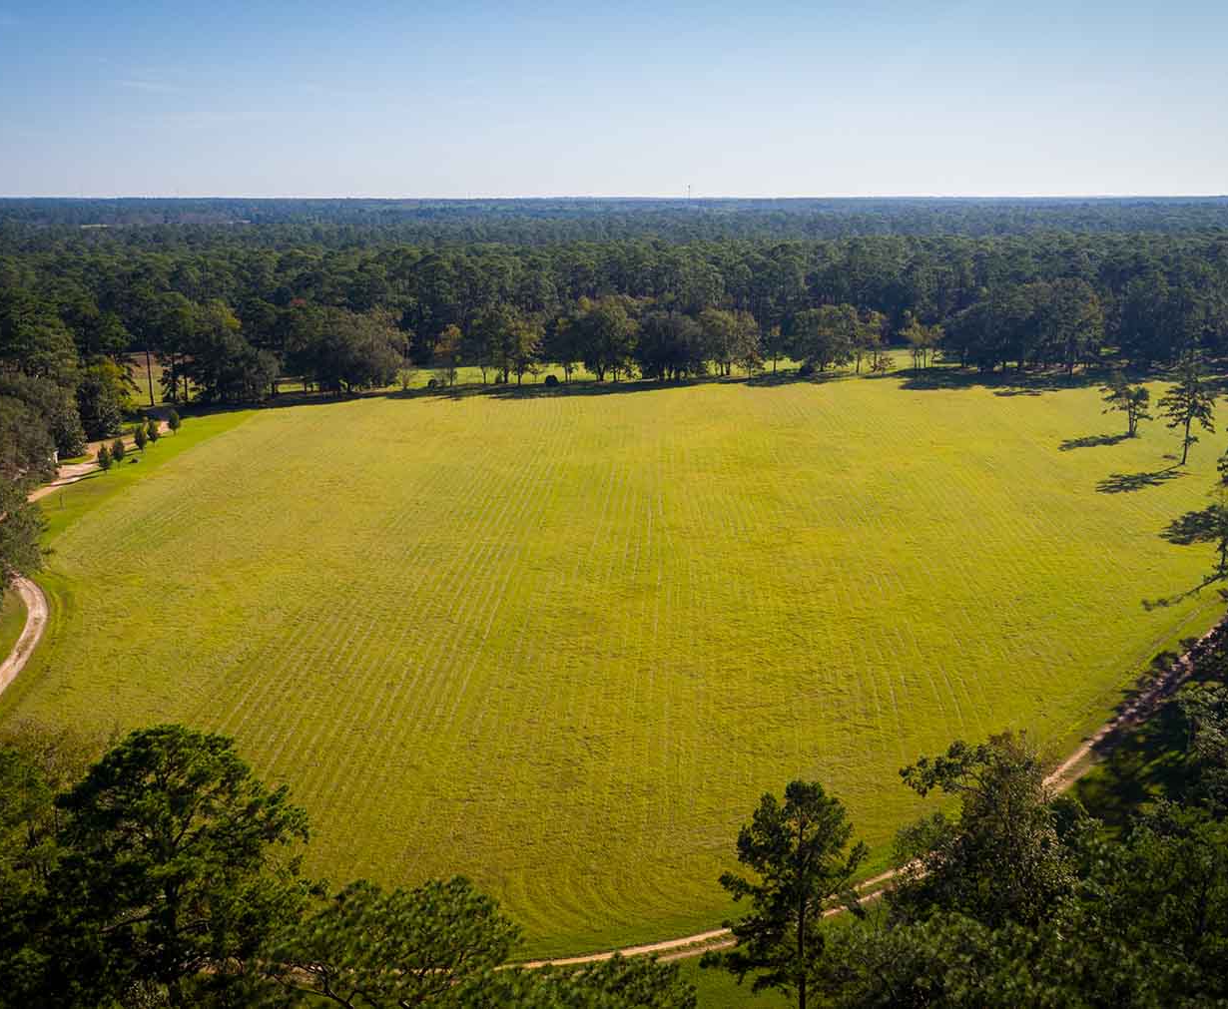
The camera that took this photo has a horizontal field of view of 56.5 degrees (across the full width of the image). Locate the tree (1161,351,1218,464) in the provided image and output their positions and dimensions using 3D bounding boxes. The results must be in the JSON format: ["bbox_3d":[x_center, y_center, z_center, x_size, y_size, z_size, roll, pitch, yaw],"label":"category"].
[{"bbox_3d":[117.550,-19.670,233.570,11.760,23.600,11.410,0,15,0],"label":"tree"}]

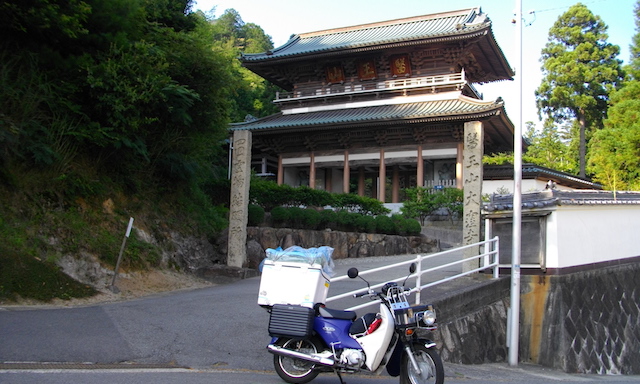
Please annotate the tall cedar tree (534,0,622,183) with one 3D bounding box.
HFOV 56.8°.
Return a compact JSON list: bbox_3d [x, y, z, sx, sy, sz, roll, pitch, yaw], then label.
[{"bbox_3d":[24.125,-8.878,55.000,7.995,17.478,7.995,1,-6,0],"label":"tall cedar tree"}]

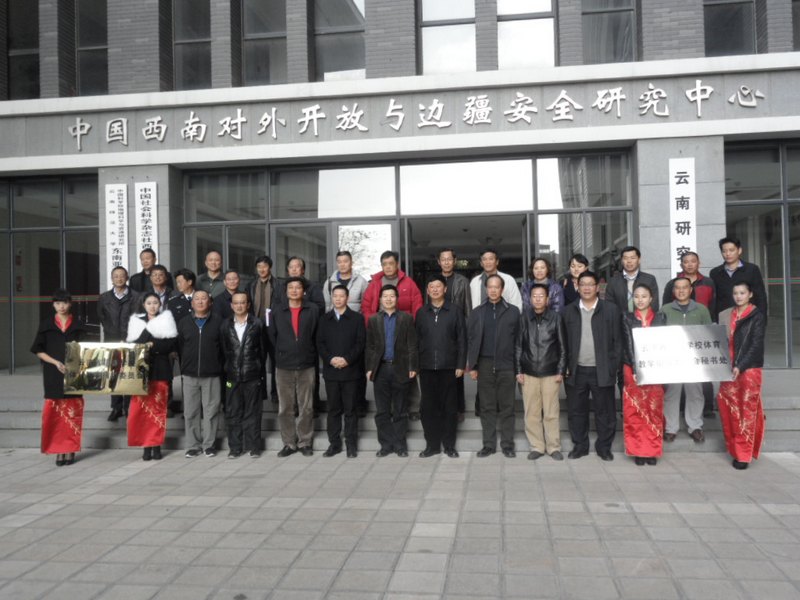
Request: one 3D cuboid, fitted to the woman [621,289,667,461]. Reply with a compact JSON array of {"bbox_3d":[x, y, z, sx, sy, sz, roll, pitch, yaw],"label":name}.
[{"bbox_3d":[2.202,0.660,6.689,0.440,1.600,0.320,-1,-1,17],"label":"woman"}]

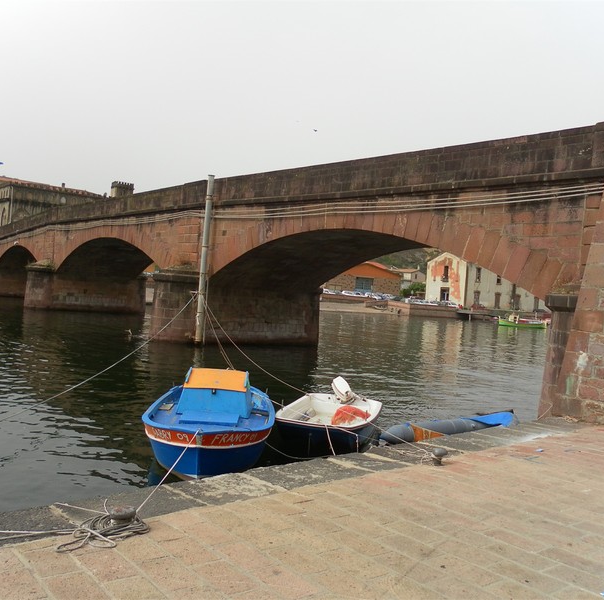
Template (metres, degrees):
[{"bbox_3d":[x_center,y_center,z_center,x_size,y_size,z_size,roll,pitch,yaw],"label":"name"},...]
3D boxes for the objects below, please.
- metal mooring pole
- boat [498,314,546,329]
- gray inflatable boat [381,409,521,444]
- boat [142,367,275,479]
[{"bbox_3d":[-3.841,-1.558,25.463,0.290,6.680,0.290,4,1,0],"label":"metal mooring pole"},{"bbox_3d":[28.979,2.734,85.513,6.500,1.650,2.200,4,1,6],"label":"boat"},{"bbox_3d":[2.478,2.217,11.524,3.900,0.470,1.100,3,1,-44],"label":"gray inflatable boat"},{"bbox_3d":[-1.294,1.687,9.661,1.750,1.130,4.500,4,1,-3],"label":"boat"}]

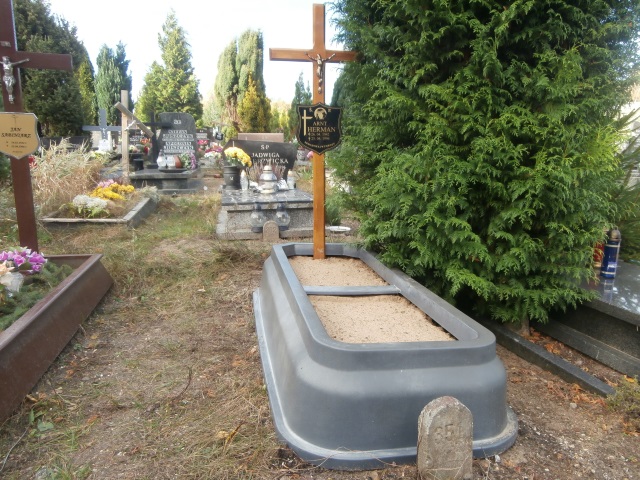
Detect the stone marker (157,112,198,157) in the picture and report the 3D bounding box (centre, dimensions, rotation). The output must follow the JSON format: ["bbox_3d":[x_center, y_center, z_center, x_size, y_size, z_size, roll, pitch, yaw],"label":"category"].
[{"bbox_3d":[-3.244,-2.322,10.100,0.880,1.150,0.140,-2,13,-11],"label":"stone marker"}]

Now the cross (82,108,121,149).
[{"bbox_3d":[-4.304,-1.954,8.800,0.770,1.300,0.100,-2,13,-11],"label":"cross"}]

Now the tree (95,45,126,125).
[{"bbox_3d":[-8.418,-5.416,18.000,1.250,4.800,1.250,-2,13,-11],"label":"tree"}]

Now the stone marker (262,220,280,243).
[{"bbox_3d":[-0.579,-0.102,5.300,0.190,0.260,0.090,-2,13,-11],"label":"stone marker"}]

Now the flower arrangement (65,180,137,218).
[{"bbox_3d":[-3.299,-0.612,6.700,0.850,0.380,0.900,-2,13,-11],"label":"flower arrangement"}]

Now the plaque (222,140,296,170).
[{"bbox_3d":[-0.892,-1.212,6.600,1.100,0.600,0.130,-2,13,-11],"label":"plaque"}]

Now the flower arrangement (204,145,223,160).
[{"bbox_3d":[-2.880,-2.380,12.000,0.480,0.420,0.420,-2,13,-11],"label":"flower arrangement"}]

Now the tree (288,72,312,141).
[{"bbox_3d":[-0.751,-4.888,18.000,1.000,3.700,1.000,-2,13,-11],"label":"tree"}]

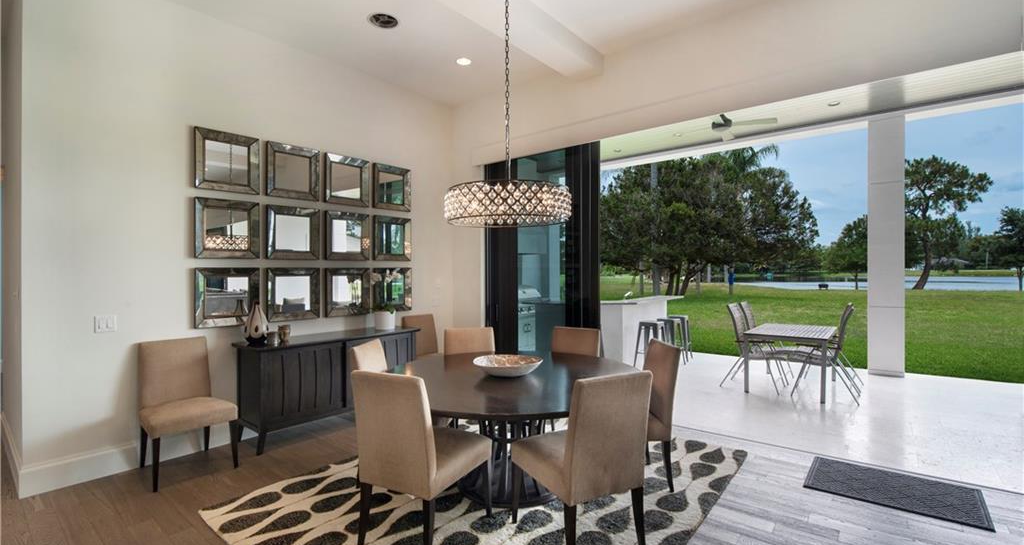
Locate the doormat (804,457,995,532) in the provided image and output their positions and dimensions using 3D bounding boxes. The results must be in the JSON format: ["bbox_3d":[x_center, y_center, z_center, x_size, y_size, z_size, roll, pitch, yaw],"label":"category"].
[{"bbox_3d":[2.602,1.478,3.128,0.924,0.012,0.653,-1,0,38],"label":"doormat"}]

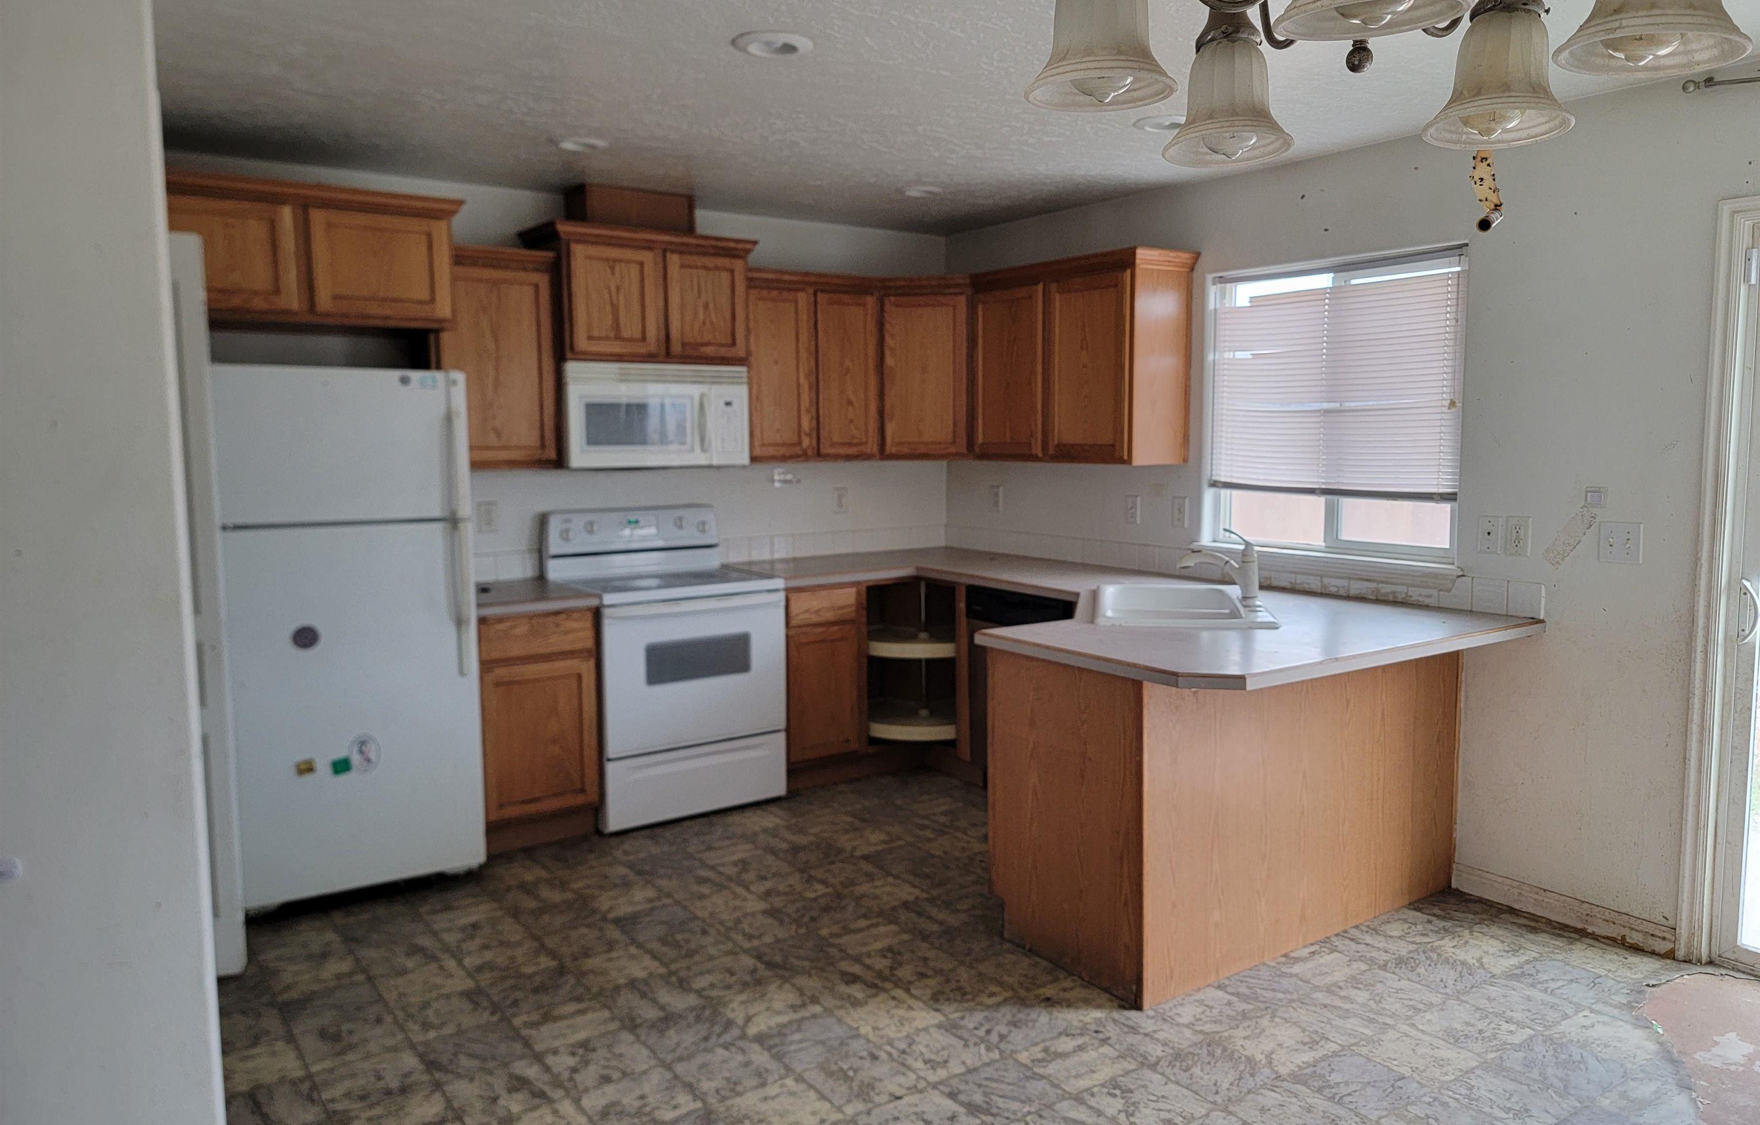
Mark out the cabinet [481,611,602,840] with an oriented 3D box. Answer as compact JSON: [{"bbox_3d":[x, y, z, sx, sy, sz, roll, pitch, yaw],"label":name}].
[{"bbox_3d":[-1.382,0.580,4.595,0.450,0.875,0.625,-5,7,-35],"label":"cabinet"}]

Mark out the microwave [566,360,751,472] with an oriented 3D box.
[{"bbox_3d":[-0.951,-0.590,4.909,0.761,0.398,0.405,-5,7,-35],"label":"microwave"}]

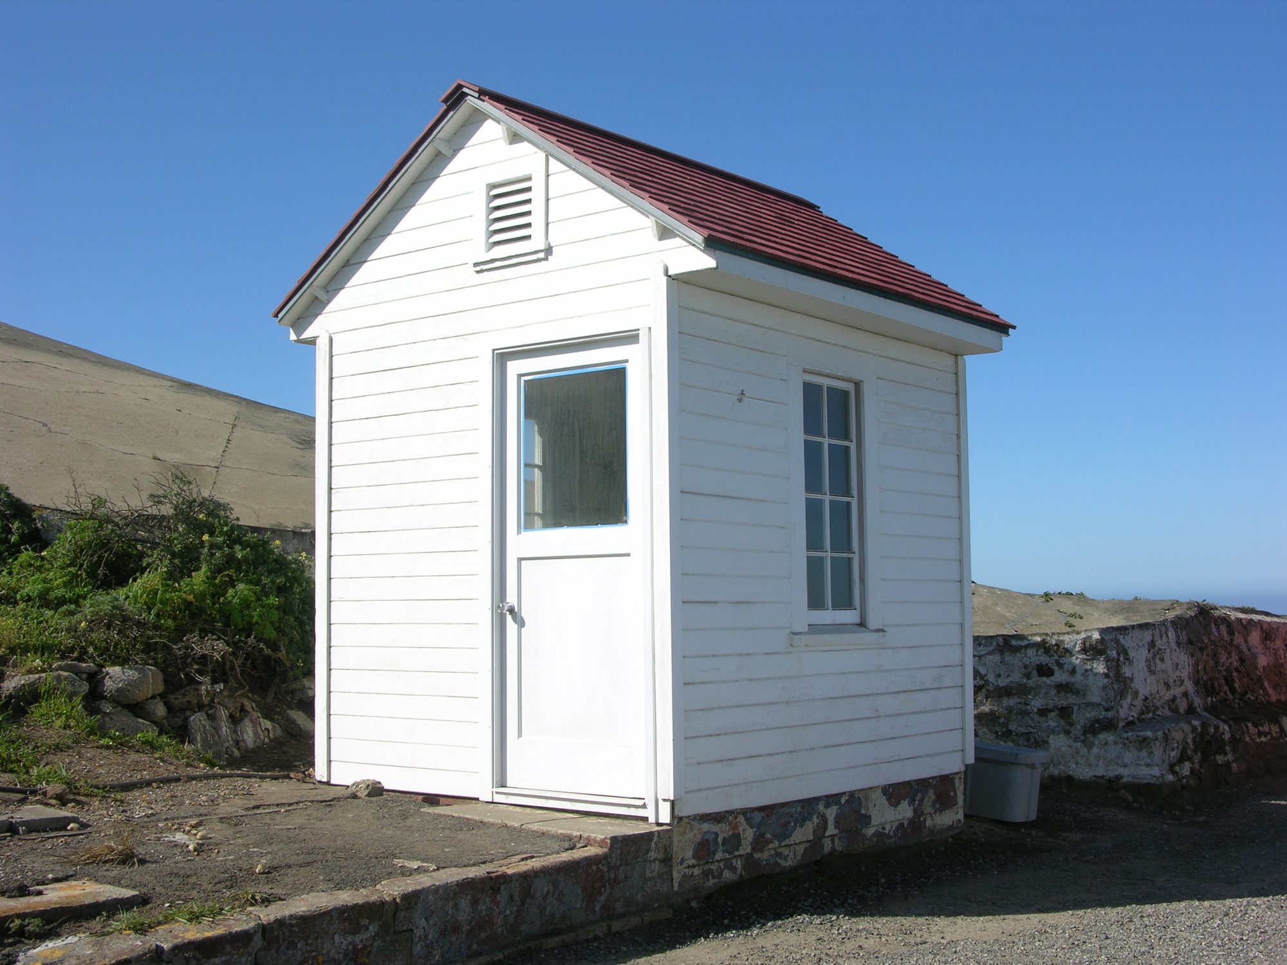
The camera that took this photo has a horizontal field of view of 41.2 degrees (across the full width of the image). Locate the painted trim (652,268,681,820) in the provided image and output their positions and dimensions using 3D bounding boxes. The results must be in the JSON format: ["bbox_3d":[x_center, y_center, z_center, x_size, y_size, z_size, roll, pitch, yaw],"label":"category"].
[{"bbox_3d":[0.113,0.285,7.995,0.100,2.560,0.095,-4,-6,37],"label":"painted trim"}]

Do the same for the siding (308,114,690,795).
[{"bbox_3d":[-0.817,-0.143,8.731,2.480,3.530,0.080,-4,-6,37],"label":"siding"}]

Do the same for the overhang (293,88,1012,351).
[{"bbox_3d":[0.101,-1.382,10.010,3.000,1.165,3.320,-4,-6,37],"label":"overhang"}]

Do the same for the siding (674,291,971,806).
[{"bbox_3d":[1.000,0.387,9.141,0.080,2.500,2.990,-4,-6,37],"label":"siding"}]

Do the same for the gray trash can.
[{"bbox_3d":[2.196,1.841,10.461,0.320,0.405,0.540,2,-5,-30],"label":"gray trash can"}]

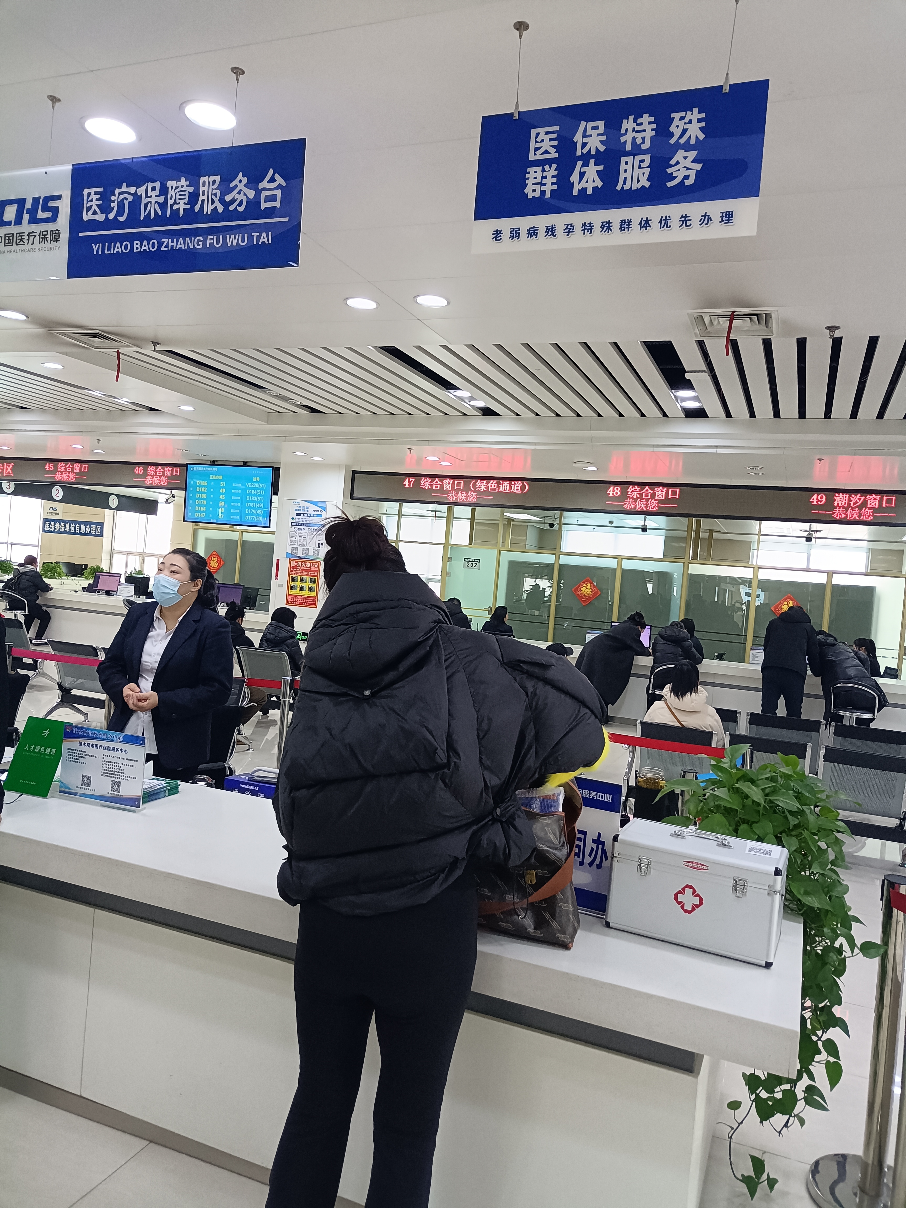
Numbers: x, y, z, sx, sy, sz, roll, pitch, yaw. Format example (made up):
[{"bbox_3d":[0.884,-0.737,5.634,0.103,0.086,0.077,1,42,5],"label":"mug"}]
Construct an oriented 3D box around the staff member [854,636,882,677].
[{"bbox_3d":[4.978,1.083,11.039,0.620,1.300,0.480,4,1,-16],"label":"staff member"}]

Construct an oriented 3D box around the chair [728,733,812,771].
[{"bbox_3d":[2.037,1.233,5.872,0.520,0.795,0.630,5,1,23],"label":"chair"}]

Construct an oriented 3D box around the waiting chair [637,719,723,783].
[{"bbox_3d":[1.442,1.117,5.812,0.500,0.750,0.640,6,1,21],"label":"waiting chair"}]

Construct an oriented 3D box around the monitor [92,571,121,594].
[{"bbox_3d":[-5.447,-0.310,14.287,0.500,0.351,0.190,5,1,22],"label":"monitor"}]

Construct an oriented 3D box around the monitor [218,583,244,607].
[{"bbox_3d":[-3.284,-0.122,13.423,0.480,0.341,0.190,5,1,22],"label":"monitor"}]

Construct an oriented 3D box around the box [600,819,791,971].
[{"bbox_3d":[0.559,0.644,2.071,0.360,0.216,0.185,6,1,25],"label":"box"}]

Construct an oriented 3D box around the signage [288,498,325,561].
[{"bbox_3d":[-1.886,-0.948,11.697,0.530,0.745,0.015,6,1,21],"label":"signage"}]

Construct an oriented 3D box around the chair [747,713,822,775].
[{"bbox_3d":[2.530,1.244,6.947,0.540,0.800,0.630,5,1,23],"label":"chair"}]

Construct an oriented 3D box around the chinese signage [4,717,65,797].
[{"bbox_3d":[-1.264,0.468,2.802,0.160,0.215,0.150,5,1,16],"label":"chinese signage"}]

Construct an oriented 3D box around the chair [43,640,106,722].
[{"bbox_3d":[-2.994,0.685,7.560,0.530,0.750,0.640,6,1,21],"label":"chair"}]

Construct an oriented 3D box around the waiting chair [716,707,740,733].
[{"bbox_3d":[1.940,1.132,7.067,0.520,0.750,0.640,6,1,21],"label":"waiting chair"}]

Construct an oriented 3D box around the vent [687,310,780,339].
[{"bbox_3d":[1.404,-1.381,4.507,0.420,0.040,0.440,6,1,21],"label":"vent"}]

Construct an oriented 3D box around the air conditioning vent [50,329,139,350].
[{"bbox_3d":[-2.605,-1.928,6.617,0.471,0.050,0.471,5,1,22],"label":"air conditioning vent"}]

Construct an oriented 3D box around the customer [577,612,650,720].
[{"bbox_3d":[1.940,0.787,10.967,0.800,1.430,0.550,4,1,-19],"label":"customer"}]

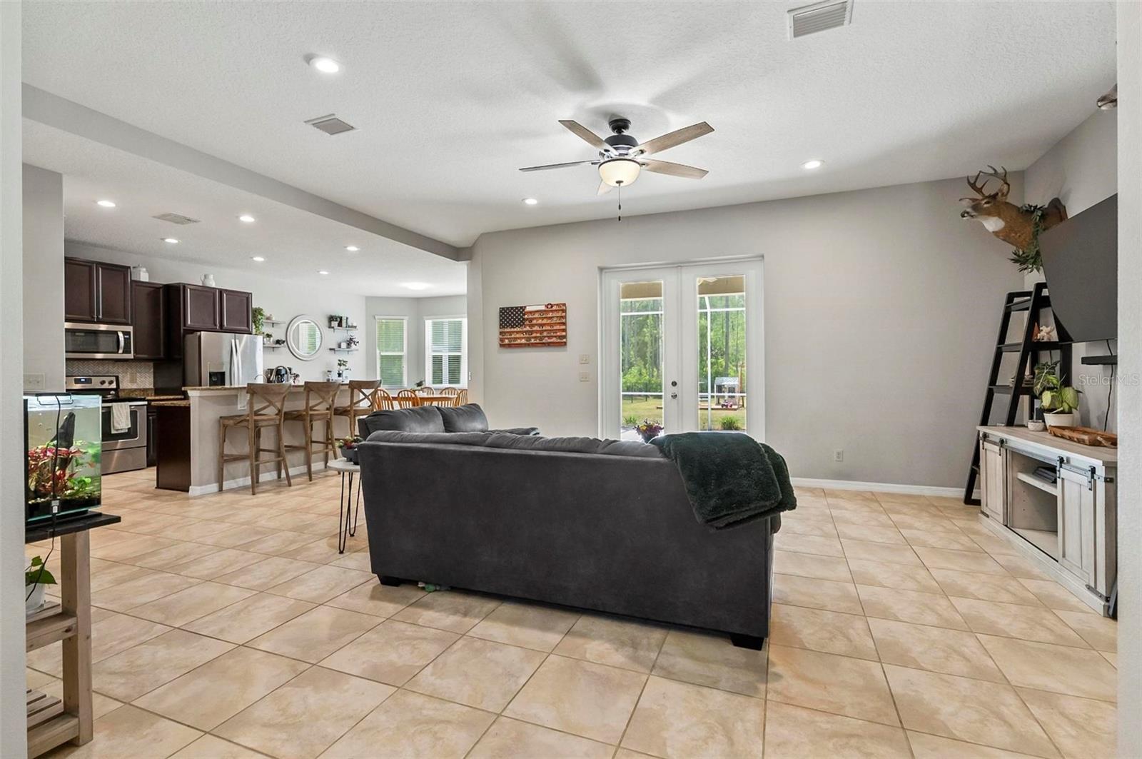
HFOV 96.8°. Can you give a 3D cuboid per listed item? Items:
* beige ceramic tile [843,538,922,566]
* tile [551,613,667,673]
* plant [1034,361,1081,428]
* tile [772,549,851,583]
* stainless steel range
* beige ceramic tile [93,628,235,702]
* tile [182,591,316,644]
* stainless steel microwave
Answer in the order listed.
[{"bbox_3d":[2.012,1.126,3.314,0.420,0.010,0.420,0,0,22],"label":"beige ceramic tile"},{"bbox_3d":[0.194,1.174,2.285,0.430,0.010,0.430,0,0,22],"label":"tile"},{"bbox_3d":[3.485,0.131,3.633,0.290,0.510,0.310,0,0,22],"label":"plant"},{"bbox_3d":[1.456,1.132,3.098,0.420,0.010,0.420,0,0,22],"label":"tile"},{"bbox_3d":[-6.150,0.602,6.609,0.700,1.220,0.762,0,0,22],"label":"stainless steel range"},{"bbox_3d":[-1.800,1.224,2.201,0.451,0.020,0.446,0,0,21],"label":"beige ceramic tile"},{"bbox_3d":[-1.553,1.165,2.491,0.420,0.010,0.420,0,0,22],"label":"tile"},{"bbox_3d":[-6.442,-0.507,6.812,0.400,0.433,0.760,0,0,22],"label":"stainless steel microwave"}]

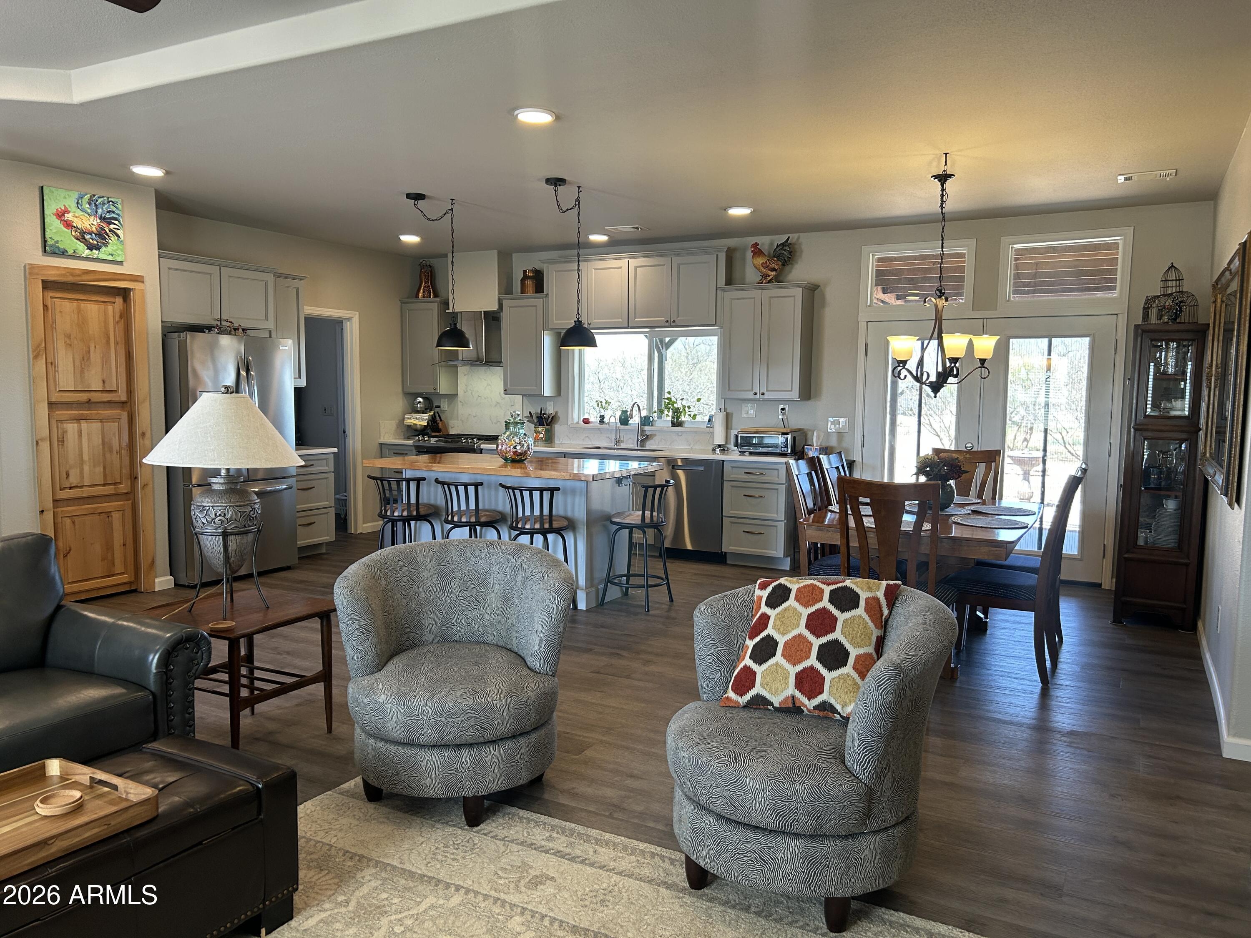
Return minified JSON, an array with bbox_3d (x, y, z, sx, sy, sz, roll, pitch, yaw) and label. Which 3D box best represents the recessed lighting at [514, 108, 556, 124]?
[{"bbox_3d":[-0.435,-1.690,4.531,0.195,0.026,0.195,0,5,0],"label":"recessed lighting"}]

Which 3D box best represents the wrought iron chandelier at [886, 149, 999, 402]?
[{"bbox_3d":[1.773,-1.080,5.272,0.630,1.340,0.630,3,6,28],"label":"wrought iron chandelier"}]

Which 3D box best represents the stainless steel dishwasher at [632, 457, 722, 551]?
[{"bbox_3d":[0.666,0.319,8.157,0.610,0.840,0.610,3,6,28],"label":"stainless steel dishwasher"}]

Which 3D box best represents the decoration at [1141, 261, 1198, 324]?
[{"bbox_3d":[3.380,-1.088,5.816,0.310,0.385,0.240,3,6,29],"label":"decoration"}]

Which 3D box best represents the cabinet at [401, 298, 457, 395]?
[{"bbox_3d":[-1.995,-1.242,9.626,0.480,0.935,0.340,3,6,28],"label":"cabinet"}]

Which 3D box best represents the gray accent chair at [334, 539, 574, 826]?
[{"bbox_3d":[-0.598,0.745,3.422,0.810,0.860,0.790,0,5,-6],"label":"gray accent chair"}]

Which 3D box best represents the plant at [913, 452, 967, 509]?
[{"bbox_3d":[1.855,0.078,5.499,0.290,0.335,0.280,3,6,29],"label":"plant"}]

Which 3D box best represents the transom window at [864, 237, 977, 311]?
[{"bbox_3d":[2.322,-1.518,7.497,0.885,0.550,0.100,3,6,29],"label":"transom window"}]

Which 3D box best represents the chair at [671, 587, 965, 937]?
[{"bbox_3d":[0.544,0.817,2.899,0.820,0.855,0.820,-4,7,-36],"label":"chair"}]

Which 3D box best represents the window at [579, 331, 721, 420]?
[{"bbox_3d":[0.182,-0.835,8.738,1.500,0.860,0.100,3,6,28],"label":"window"}]

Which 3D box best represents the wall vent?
[{"bbox_3d":[3.158,-1.772,5.692,0.325,0.020,0.230,3,6,28],"label":"wall vent"}]

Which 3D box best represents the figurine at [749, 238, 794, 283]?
[{"bbox_3d":[1.210,-1.739,7.831,0.370,0.390,0.170,1,5,11],"label":"figurine"}]

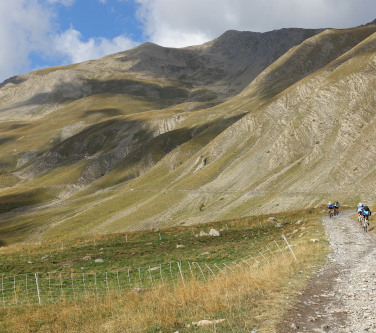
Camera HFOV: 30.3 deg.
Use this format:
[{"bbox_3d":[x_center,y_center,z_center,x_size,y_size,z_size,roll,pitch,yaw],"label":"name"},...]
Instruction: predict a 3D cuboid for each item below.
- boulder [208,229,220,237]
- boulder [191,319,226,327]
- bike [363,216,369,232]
[{"bbox_3d":[2.596,6.485,68.000,1.120,0.800,0.950,0,-2,0],"label":"boulder"},{"bbox_3d":[0.304,2.315,10.300,0.530,0.140,0.320,0,-2,0],"label":"boulder"},{"bbox_3d":[11.135,3.622,43.500,0.680,1.060,1.800,0,-2,11],"label":"bike"}]

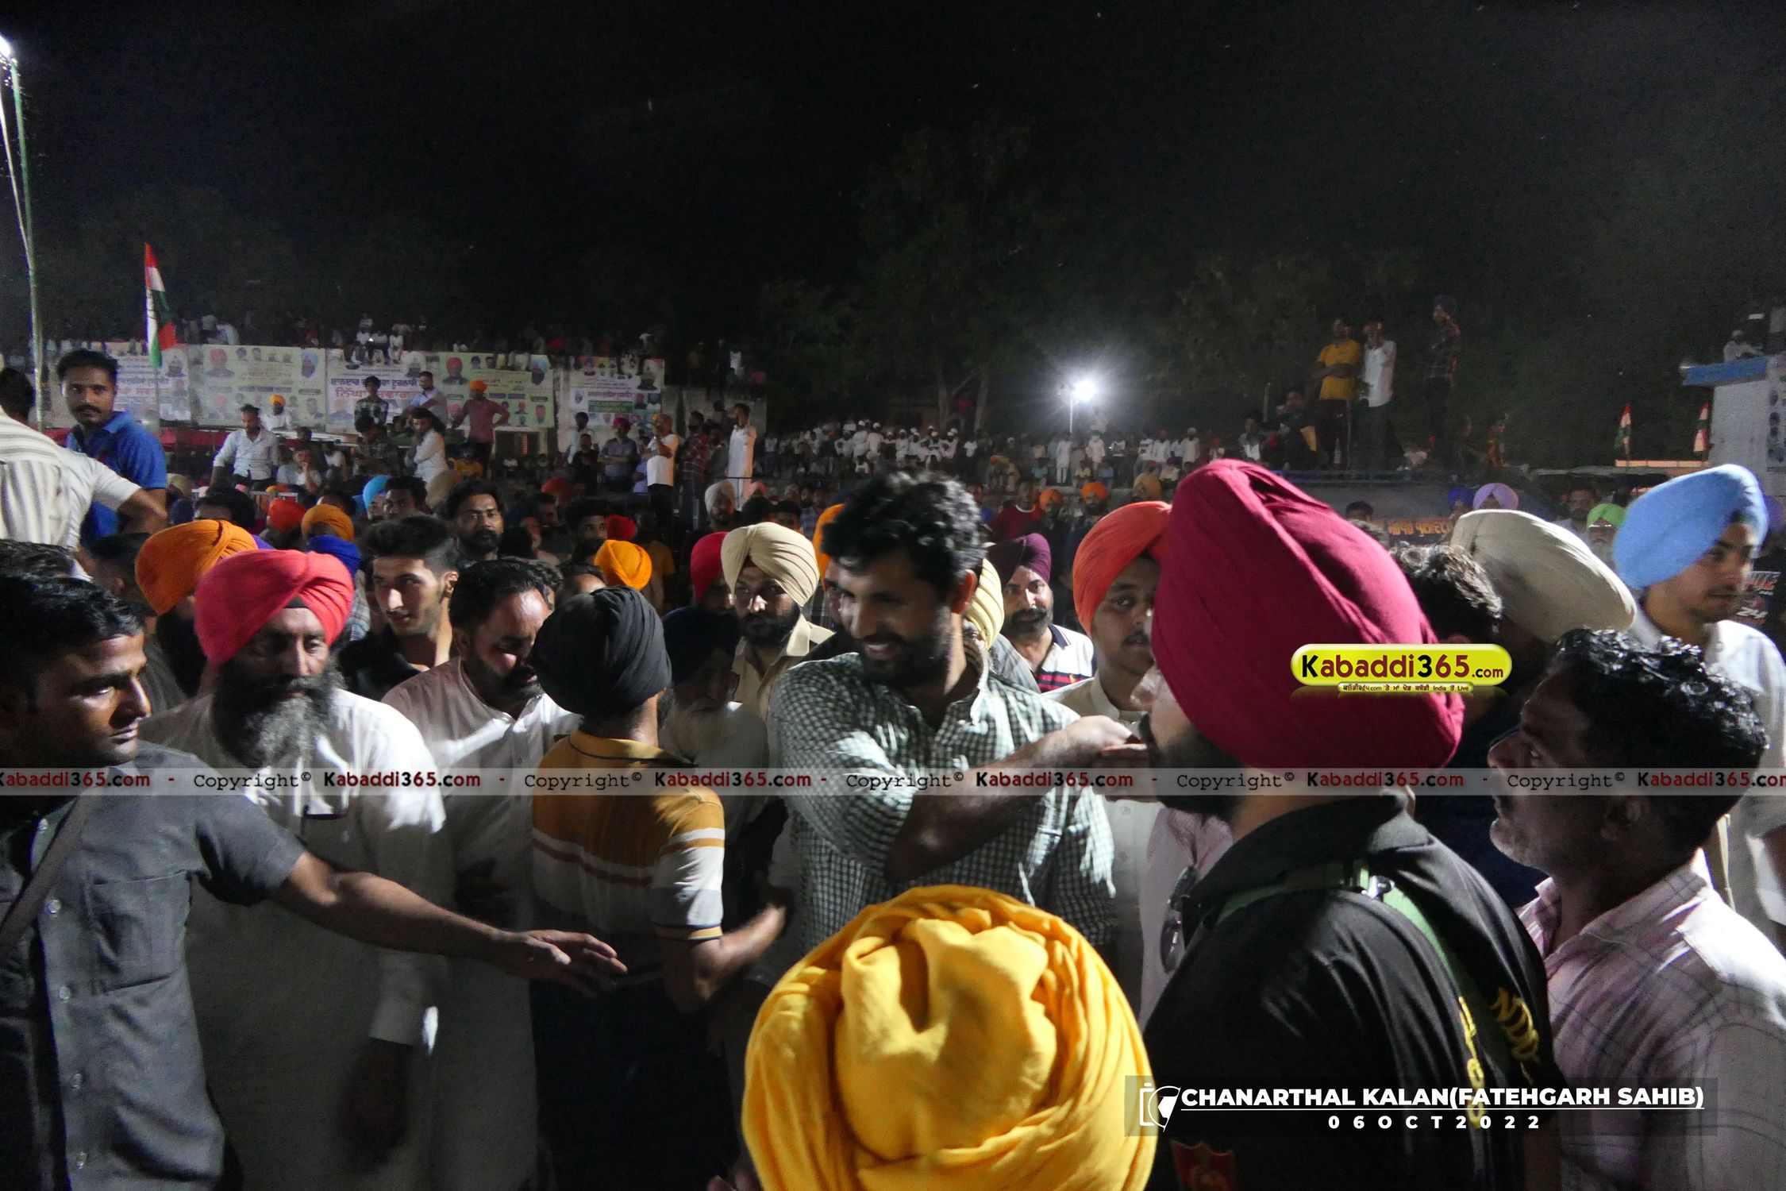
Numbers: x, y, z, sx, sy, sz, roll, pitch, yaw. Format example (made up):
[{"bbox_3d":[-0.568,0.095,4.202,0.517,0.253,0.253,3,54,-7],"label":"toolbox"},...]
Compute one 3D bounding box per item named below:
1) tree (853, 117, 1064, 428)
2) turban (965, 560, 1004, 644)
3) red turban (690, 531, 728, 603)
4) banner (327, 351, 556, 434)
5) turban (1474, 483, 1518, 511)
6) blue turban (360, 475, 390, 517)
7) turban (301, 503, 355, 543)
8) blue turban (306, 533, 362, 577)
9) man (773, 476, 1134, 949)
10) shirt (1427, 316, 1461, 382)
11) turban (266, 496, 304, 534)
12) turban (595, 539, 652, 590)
[{"bbox_3d":[2.725,-13.249,50.000,8.900,14.000,8.500,0,7,0],"label":"tree"},{"bbox_3d":[0.121,0.000,2.750,0.260,0.230,0.280,1,6,6],"label":"turban"},{"bbox_3d":[-0.492,-0.084,3.600,0.250,0.220,0.270,0,6,-7],"label":"red turban"},{"bbox_3d":[-16.585,-7.504,44.000,7.950,3.000,0.050,-1,6,-15],"label":"banner"},{"bbox_3d":[3.292,-0.514,6.500,0.250,0.220,0.270,4,7,30],"label":"turban"},{"bbox_3d":[-3.312,-0.646,7.700,0.240,0.210,0.280,-2,8,-21],"label":"blue turban"},{"bbox_3d":[-2.705,-0.351,5.700,0.245,0.200,0.280,-1,7,-14],"label":"turban"},{"bbox_3d":[-2.481,-0.174,5.300,0.290,0.210,0.250,5,8,31],"label":"blue turban"},{"bbox_3d":[0.070,0.720,1.600,0.520,1.770,0.480,0,6,-3],"label":"man"},{"bbox_3d":[6.019,-2.682,13.000,0.300,0.700,0.460,-1,6,-17],"label":"shirt"},{"bbox_3d":[-3.922,-0.519,7.700,0.240,0.220,0.260,-1,6,-18],"label":"turban"},{"bbox_3d":[-1.131,-0.123,5.000,0.240,0.220,0.280,-3,8,-24],"label":"turban"}]

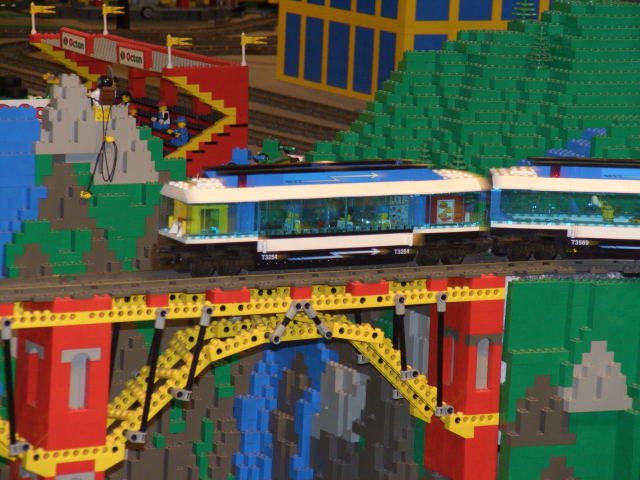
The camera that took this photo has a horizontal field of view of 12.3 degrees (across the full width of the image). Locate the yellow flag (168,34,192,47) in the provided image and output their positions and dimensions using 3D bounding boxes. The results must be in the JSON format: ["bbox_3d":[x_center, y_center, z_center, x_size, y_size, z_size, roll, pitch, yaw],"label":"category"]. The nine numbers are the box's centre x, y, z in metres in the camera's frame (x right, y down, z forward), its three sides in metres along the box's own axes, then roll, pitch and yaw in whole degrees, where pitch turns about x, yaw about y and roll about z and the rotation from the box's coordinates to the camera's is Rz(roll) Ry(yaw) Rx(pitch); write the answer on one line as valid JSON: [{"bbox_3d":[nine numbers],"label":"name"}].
[{"bbox_3d":[-0.161,-0.229,3.422,0.030,0.012,0.007,-1,10,-18],"label":"yellow flag"}]

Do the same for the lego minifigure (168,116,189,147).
[{"bbox_3d":[-0.166,-0.127,3.498,0.022,0.033,0.021,-3,11,-28],"label":"lego minifigure"}]

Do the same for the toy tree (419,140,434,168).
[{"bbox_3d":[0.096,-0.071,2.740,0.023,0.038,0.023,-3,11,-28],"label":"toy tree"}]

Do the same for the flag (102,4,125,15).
[{"bbox_3d":[-0.264,-0.294,3.809,0.030,0.012,0.007,-3,10,-26],"label":"flag"}]

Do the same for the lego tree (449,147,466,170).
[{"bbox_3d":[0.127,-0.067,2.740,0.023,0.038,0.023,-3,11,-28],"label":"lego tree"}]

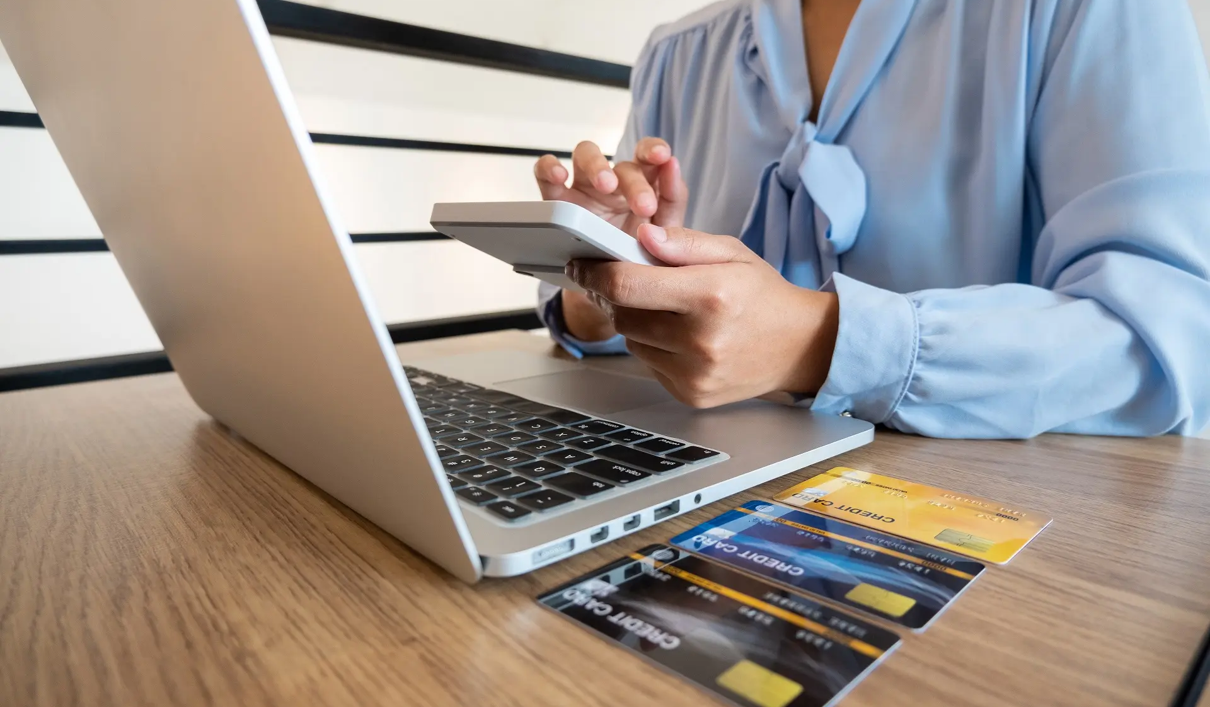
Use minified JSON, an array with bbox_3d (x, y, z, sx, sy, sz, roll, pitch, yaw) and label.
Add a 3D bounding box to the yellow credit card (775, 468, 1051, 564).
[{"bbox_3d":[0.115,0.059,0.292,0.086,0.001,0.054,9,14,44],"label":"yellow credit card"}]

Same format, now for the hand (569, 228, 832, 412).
[{"bbox_3d":[0.049,-0.021,0.387,0.130,0.086,0.078,0,10,6],"label":"hand"}]

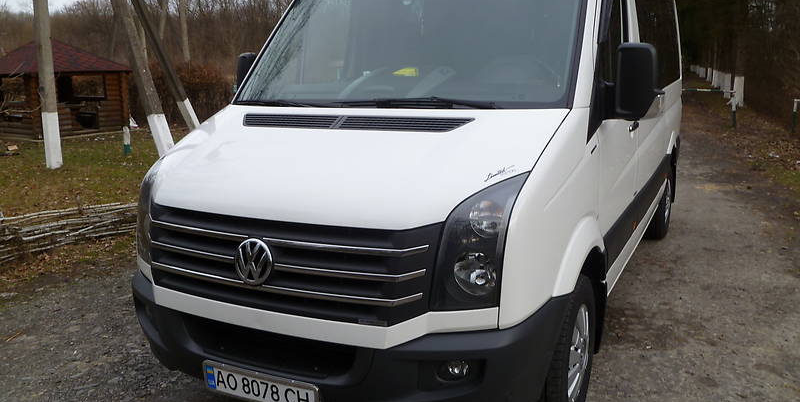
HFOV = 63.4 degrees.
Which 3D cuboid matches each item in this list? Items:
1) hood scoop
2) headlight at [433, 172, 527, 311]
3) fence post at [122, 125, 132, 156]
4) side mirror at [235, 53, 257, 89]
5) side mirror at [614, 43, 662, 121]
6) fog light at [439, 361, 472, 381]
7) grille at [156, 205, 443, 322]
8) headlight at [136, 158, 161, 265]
[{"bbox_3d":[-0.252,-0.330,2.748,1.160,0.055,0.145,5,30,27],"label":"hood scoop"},{"bbox_3d":[0.271,0.140,2.175,0.250,0.435,0.340,5,12,27],"label":"headlight"},{"bbox_3d":[-5.806,-1.283,13.713,0.130,0.620,0.130,-1,11,0],"label":"fence post"},{"bbox_3d":[-0.888,-0.690,3.834,0.190,0.340,0.165,5,12,27],"label":"side mirror"},{"bbox_3d":[1.039,-0.522,2.836,0.190,0.340,0.165,5,12,27],"label":"side mirror"},{"bbox_3d":[0.181,0.561,2.150,0.105,0.085,0.075,5,12,27],"label":"fog light"},{"bbox_3d":[-0.489,0.204,2.373,1.340,0.335,0.160,5,12,27],"label":"grille"},{"bbox_3d":[-1.074,0.031,2.874,0.250,0.435,0.340,5,12,27],"label":"headlight"}]

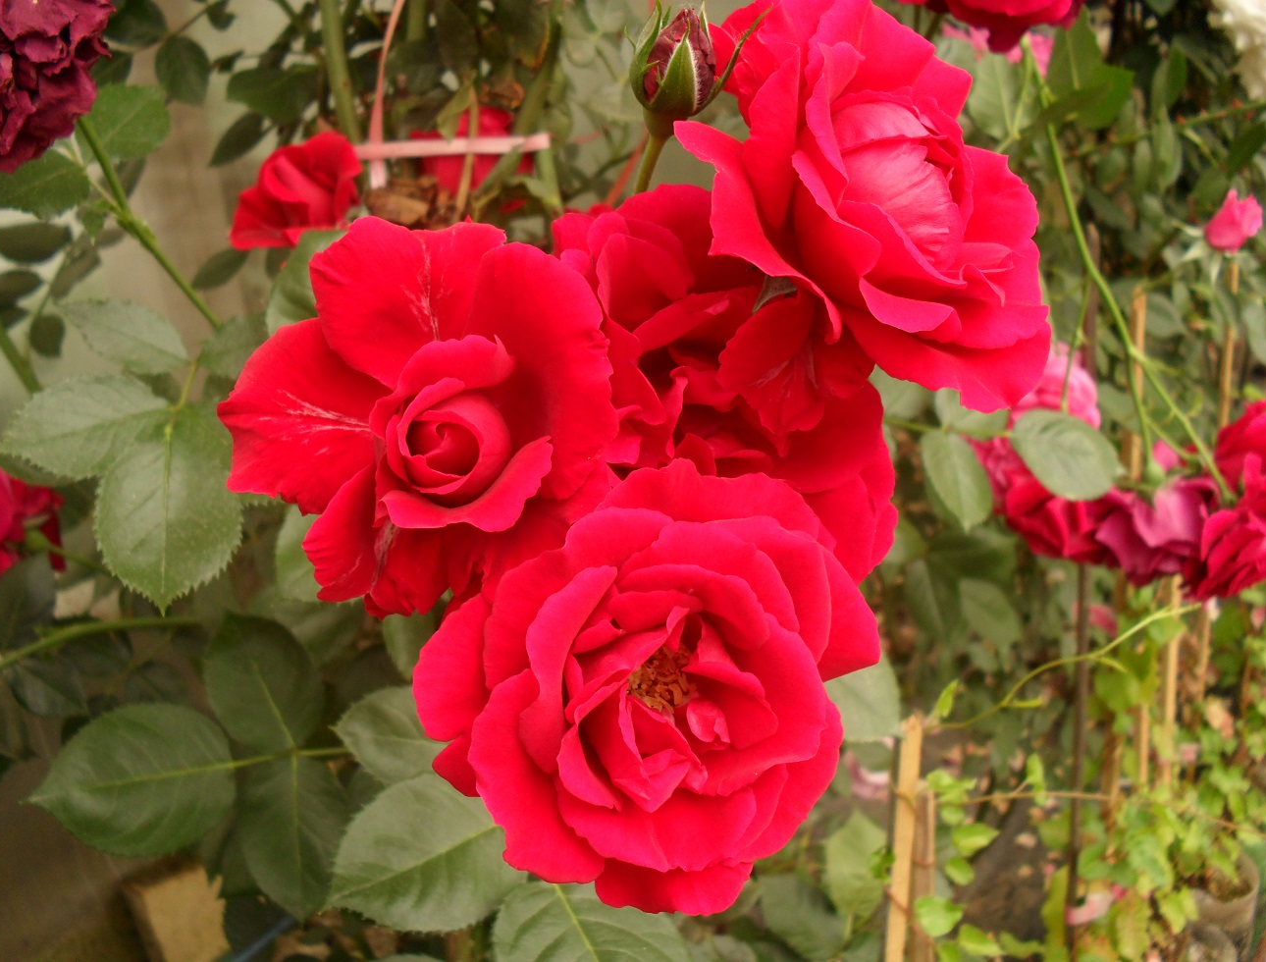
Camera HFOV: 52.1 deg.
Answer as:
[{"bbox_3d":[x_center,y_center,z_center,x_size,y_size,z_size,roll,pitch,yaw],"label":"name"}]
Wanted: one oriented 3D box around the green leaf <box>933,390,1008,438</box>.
[{"bbox_3d":[0.145,-0.035,0.550,0.034,0.038,0.010,38,0,20],"label":"green leaf"}]

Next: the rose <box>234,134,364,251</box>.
[{"bbox_3d":[-0.159,-0.136,0.610,0.060,0.052,0.060,14,34,0],"label":"rose"}]

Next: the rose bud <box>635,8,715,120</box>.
[{"bbox_3d":[0.011,-0.111,0.345,0.021,0.029,0.021,8,9,0],"label":"rose bud"}]

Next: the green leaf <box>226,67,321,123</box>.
[{"bbox_3d":[-0.207,-0.226,0.750,0.054,0.028,0.010,-19,1,-15],"label":"green leaf"}]

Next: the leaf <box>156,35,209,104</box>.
[{"bbox_3d":[-0.255,-0.233,0.735,0.031,0.046,0.009,-22,-13,-10],"label":"leaf"}]

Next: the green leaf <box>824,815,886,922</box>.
[{"bbox_3d":[0.113,0.196,0.660,0.034,0.055,0.010,1,0,0],"label":"green leaf"}]

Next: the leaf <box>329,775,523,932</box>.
[{"bbox_3d":[-0.058,0.110,0.385,0.068,0.010,0.042,-20,63,-19],"label":"leaf"}]

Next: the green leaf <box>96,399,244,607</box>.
[{"bbox_3d":[-0.144,0.008,0.403,0.046,0.065,0.013,-3,-13,-1],"label":"green leaf"}]

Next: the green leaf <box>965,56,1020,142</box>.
[{"bbox_3d":[0.169,-0.178,0.600,0.022,0.042,0.008,-19,-4,14],"label":"green leaf"}]

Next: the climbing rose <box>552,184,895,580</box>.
[{"bbox_3d":[0.025,-0.027,0.365,0.096,0.106,0.060,0,-12,0],"label":"climbing rose"}]

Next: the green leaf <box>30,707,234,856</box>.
[{"bbox_3d":[-0.161,0.096,0.417,0.065,0.050,0.013,-9,-20,-4],"label":"green leaf"}]

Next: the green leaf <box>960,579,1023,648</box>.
[{"bbox_3d":[0.209,0.077,0.755,0.033,0.050,0.010,-38,-12,-12],"label":"green leaf"}]

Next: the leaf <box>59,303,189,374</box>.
[{"bbox_3d":[-0.176,-0.050,0.448,0.057,0.010,0.028,24,57,15],"label":"leaf"}]

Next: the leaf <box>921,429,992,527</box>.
[{"bbox_3d":[0.131,0.000,0.530,0.025,0.042,0.008,-13,-16,9],"label":"leaf"}]

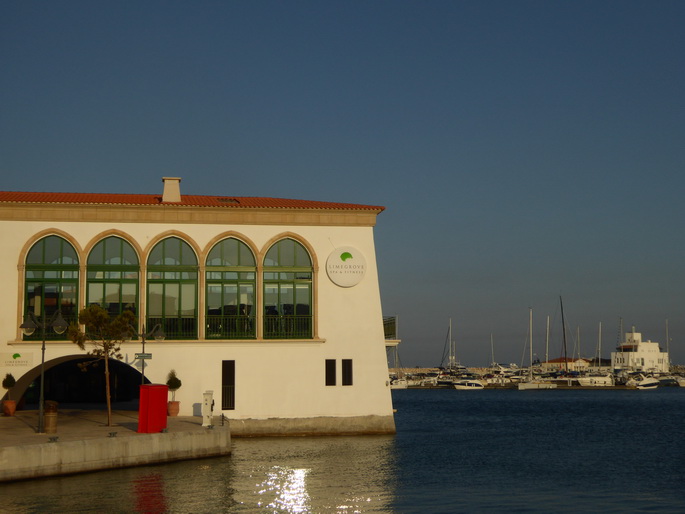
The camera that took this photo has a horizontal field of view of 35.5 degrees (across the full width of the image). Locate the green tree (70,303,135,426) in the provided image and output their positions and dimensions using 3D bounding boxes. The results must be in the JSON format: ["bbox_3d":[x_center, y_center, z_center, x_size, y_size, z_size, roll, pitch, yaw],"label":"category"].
[{"bbox_3d":[-9.369,4.218,41.552,2.500,4.750,2.300,1,-7,-11],"label":"green tree"}]

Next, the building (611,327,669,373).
[{"bbox_3d":[86.845,27.440,312.000,12.800,14.000,10.000,1,-7,-12],"label":"building"}]

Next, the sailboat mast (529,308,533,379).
[{"bbox_3d":[35.273,16.280,200.000,0.350,13.400,0.350,-2,-6,9],"label":"sailboat mast"}]

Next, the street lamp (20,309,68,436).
[{"bbox_3d":[-10.393,4.014,37.302,2.100,4.200,0.630,-7,-9,44],"label":"street lamp"}]

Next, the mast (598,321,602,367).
[{"bbox_3d":[59.095,20.401,245.000,0.300,12.000,0.300,-2,-7,14],"label":"mast"}]

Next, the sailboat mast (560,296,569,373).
[{"bbox_3d":[49.884,17.852,240.000,0.400,18.020,0.400,-5,0,11],"label":"sailboat mast"}]

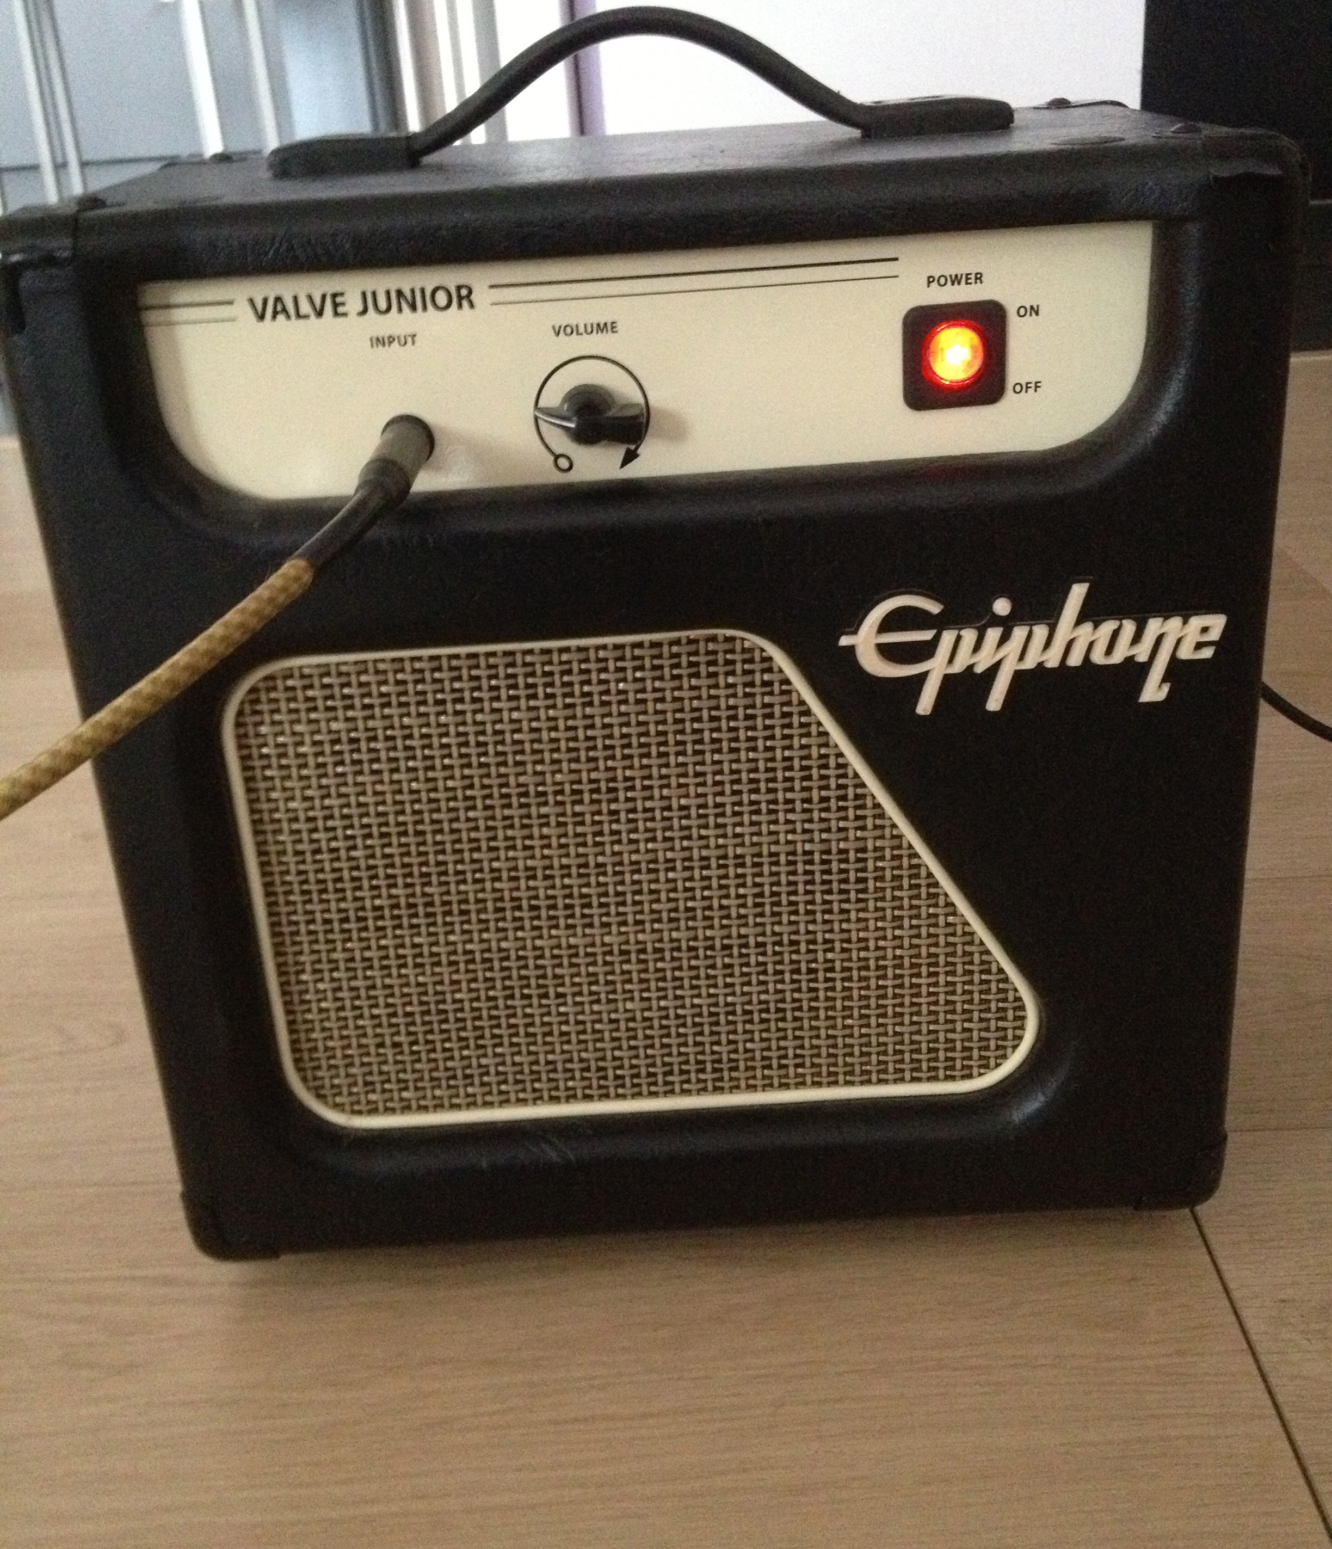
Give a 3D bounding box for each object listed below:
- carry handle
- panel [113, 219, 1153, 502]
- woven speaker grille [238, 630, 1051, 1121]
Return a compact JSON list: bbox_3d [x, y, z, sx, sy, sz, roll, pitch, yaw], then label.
[{"bbox_3d":[-0.009,-0.211,0.545,0.230,0.042,0.029,-3,24,1],"label":"carry handle"},{"bbox_3d":[-0.004,-0.116,0.512,0.281,0.063,0.020,-3,24,1],"label":"panel"},{"bbox_3d":[-0.006,0.036,0.573,0.252,0.170,0.018,-3,24,1],"label":"woven speaker grille"}]

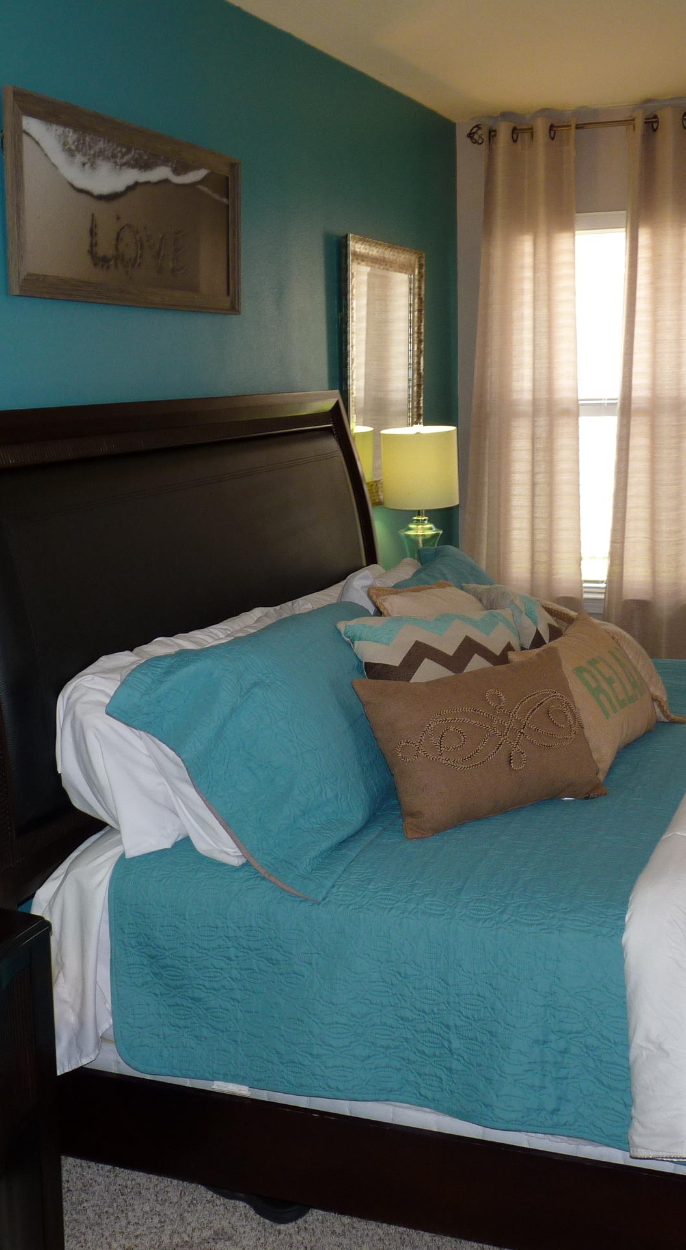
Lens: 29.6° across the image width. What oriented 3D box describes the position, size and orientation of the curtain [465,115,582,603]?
[{"bbox_3d":[0.749,-0.808,5.334,0.535,2.385,0.120,3,12,20],"label":"curtain"}]

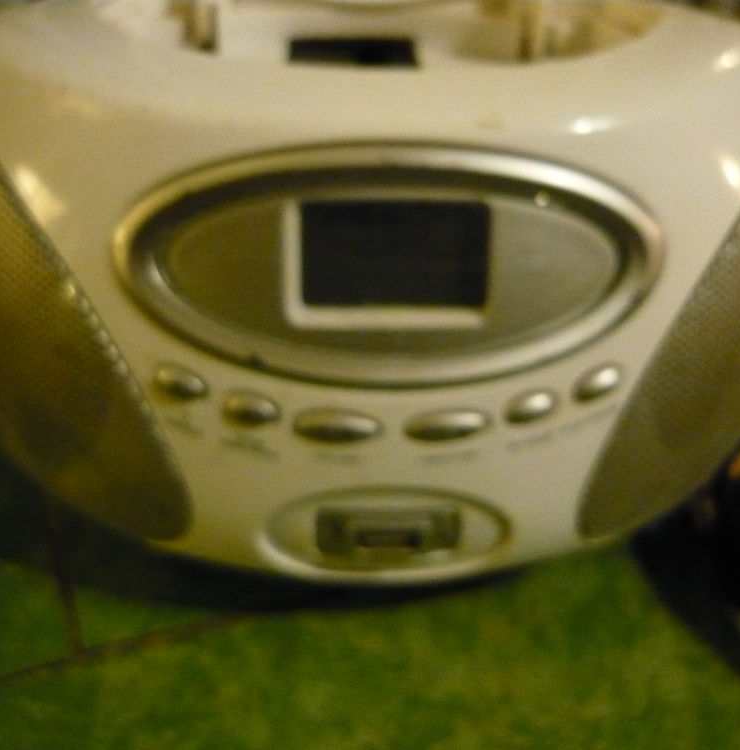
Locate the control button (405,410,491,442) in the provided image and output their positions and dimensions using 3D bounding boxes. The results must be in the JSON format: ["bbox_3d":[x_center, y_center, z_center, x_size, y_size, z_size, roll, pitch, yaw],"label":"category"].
[{"bbox_3d":[0.016,0.011,0.200,0.018,0.007,0.004,-6,16,-6],"label":"control button"}]

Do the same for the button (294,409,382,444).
[{"bbox_3d":[-0.007,0.011,0.199,0.018,0.007,0.004,3,16,2],"label":"button"}]

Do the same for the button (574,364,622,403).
[{"bbox_3d":[0.050,0.002,0.209,0.012,0.007,0.004,-29,22,-11],"label":"button"}]

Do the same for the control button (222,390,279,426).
[{"bbox_3d":[-0.025,0.007,0.201,0.012,0.007,0.004,13,17,5],"label":"control button"}]

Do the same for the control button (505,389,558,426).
[{"bbox_3d":[0.034,0.007,0.204,0.012,0.007,0.004,-21,19,-8],"label":"control button"}]

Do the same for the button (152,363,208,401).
[{"bbox_3d":[-0.041,0.002,0.204,0.012,0.007,0.004,20,19,9],"label":"button"}]

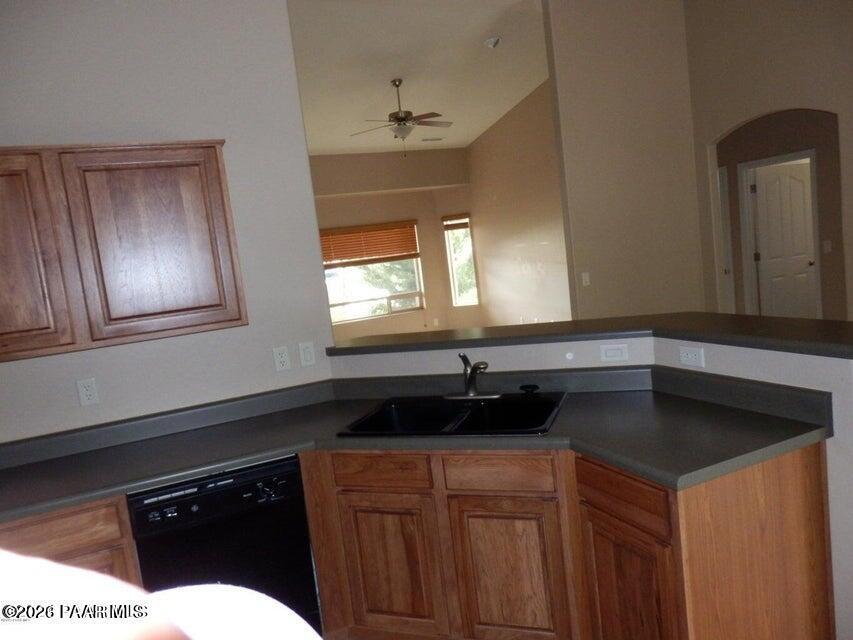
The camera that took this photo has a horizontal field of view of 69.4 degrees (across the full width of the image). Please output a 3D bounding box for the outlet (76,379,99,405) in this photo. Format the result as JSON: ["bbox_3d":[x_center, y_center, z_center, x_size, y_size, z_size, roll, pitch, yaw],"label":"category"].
[{"bbox_3d":[-1.456,0.311,2.653,0.071,0.115,0.010,-9,7,-24],"label":"outlet"}]

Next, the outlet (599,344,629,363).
[{"bbox_3d":[0.811,0.143,2.660,0.115,0.071,0.010,-4,7,19],"label":"outlet"}]

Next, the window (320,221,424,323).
[{"bbox_3d":[-0.869,-0.711,9.152,1.750,1.369,0.100,-9,7,-24],"label":"window"}]

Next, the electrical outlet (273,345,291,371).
[{"bbox_3d":[-0.701,0.189,2.994,0.071,0.115,0.010,-9,7,-24],"label":"electrical outlet"}]

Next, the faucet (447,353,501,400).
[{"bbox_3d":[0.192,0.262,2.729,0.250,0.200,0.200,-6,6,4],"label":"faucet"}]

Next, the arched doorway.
[{"bbox_3d":[3.146,-0.565,5.515,0.130,2.421,1.224,-9,7,-24],"label":"arched doorway"}]

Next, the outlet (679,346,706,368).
[{"bbox_3d":[1.032,0.144,2.393,0.010,0.071,0.115,-9,7,-24],"label":"outlet"}]

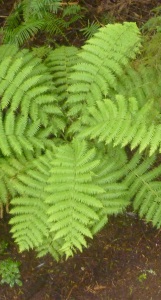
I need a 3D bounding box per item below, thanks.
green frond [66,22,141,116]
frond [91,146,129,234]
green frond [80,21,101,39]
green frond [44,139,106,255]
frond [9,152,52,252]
[{"bbox_3d":[0.254,-0.836,4.800,0.539,0.220,1.165,20,61,11],"label":"green frond"},{"bbox_3d":[0.095,0.284,3.495,0.380,0.270,0.688,-10,61,-4],"label":"frond"},{"bbox_3d":[0.148,-1.773,6.891,0.268,0.120,0.263,-5,70,-3],"label":"green frond"},{"bbox_3d":[-0.053,0.435,4.158,0.503,0.250,1.031,2,70,1],"label":"green frond"},{"bbox_3d":[-0.300,0.353,3.366,0.340,0.270,0.746,11,62,8],"label":"frond"}]

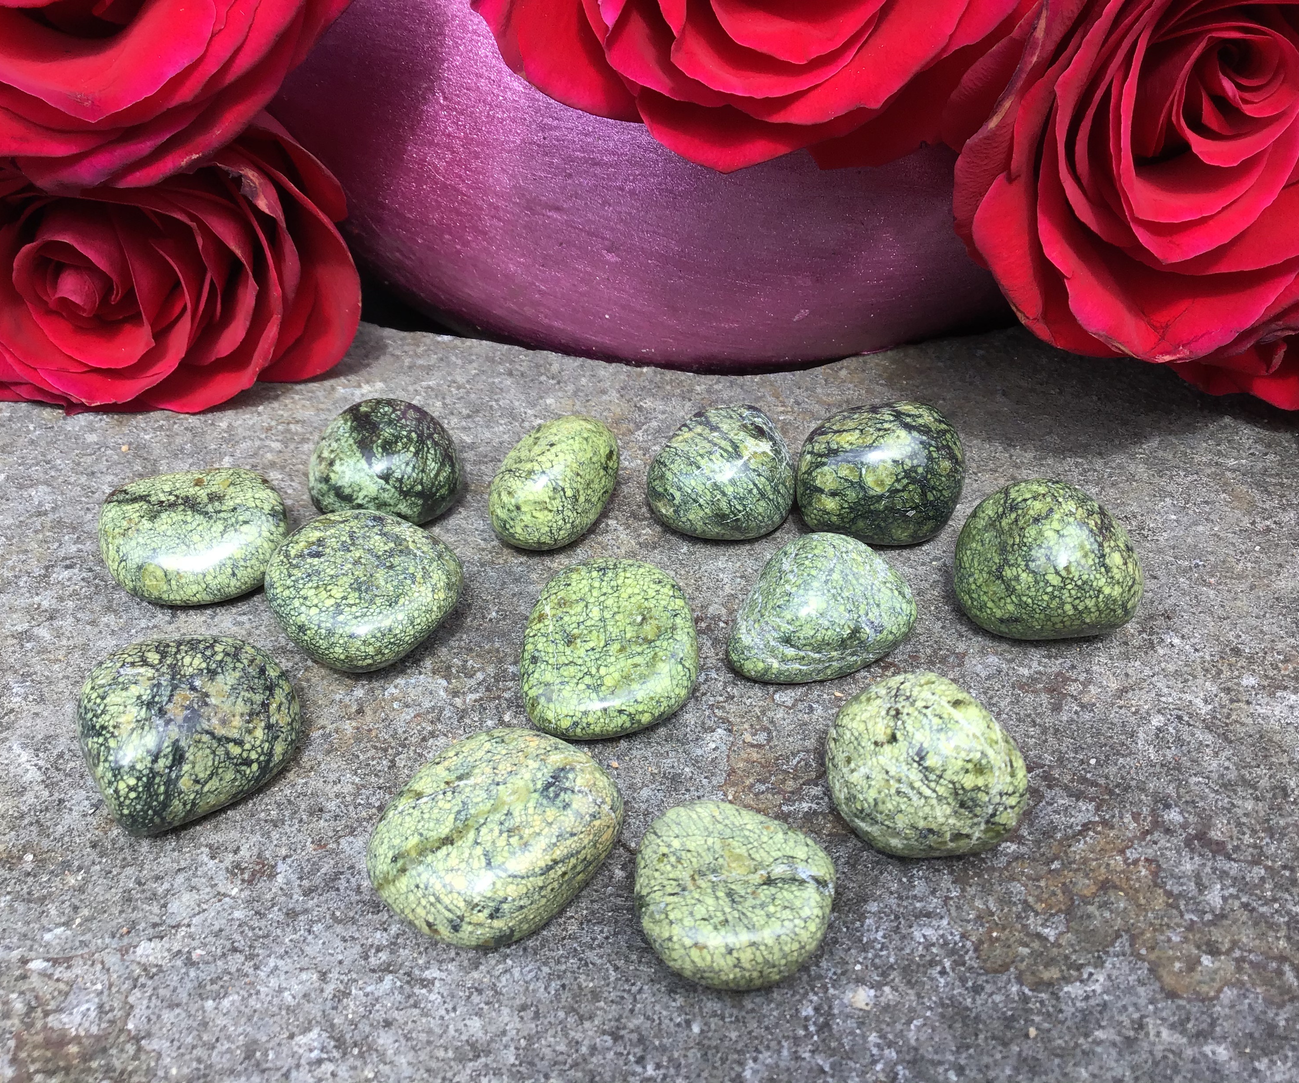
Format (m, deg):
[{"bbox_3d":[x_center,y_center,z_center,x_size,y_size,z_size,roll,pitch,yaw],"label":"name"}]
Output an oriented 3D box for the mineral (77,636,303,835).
[{"bbox_3d":[-0.061,0.025,0.172,0.027,0.017,0.030,-21,44,-23],"label":"mineral"}]

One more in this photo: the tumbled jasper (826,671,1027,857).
[{"bbox_3d":[0.034,0.027,0.157,0.023,0.016,0.025,-5,36,-7],"label":"tumbled jasper"}]

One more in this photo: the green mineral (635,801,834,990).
[{"bbox_3d":[0.010,0.042,0.155,0.023,0.012,0.024,-17,42,-19],"label":"green mineral"}]

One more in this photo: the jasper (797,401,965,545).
[{"bbox_3d":[0.038,-0.012,0.214,0.027,0.019,0.027,10,40,12],"label":"jasper"}]

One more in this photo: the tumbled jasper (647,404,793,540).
[{"bbox_3d":[0.012,-0.012,0.209,0.023,0.018,0.024,3,36,4],"label":"tumbled jasper"}]

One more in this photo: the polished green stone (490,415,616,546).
[{"bbox_3d":[-0.015,-0.010,0.215,0.017,0.016,0.029,16,42,18],"label":"polished green stone"}]

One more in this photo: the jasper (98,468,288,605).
[{"bbox_3d":[-0.072,-0.001,0.206,0.030,0.015,0.026,17,42,19],"label":"jasper"}]

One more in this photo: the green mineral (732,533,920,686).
[{"bbox_3d":[0.025,0.010,0.191,0.029,0.015,0.022,-28,47,-30],"label":"green mineral"}]

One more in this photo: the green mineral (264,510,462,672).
[{"bbox_3d":[-0.042,0.006,0.187,0.026,0.014,0.030,-19,40,-24],"label":"green mineral"}]

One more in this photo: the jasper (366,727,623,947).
[{"bbox_3d":[-0.018,0.033,0.150,0.025,0.013,0.029,26,43,31],"label":"jasper"}]

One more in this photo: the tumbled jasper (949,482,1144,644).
[{"bbox_3d":[0.058,0.003,0.188,0.025,0.019,0.024,-5,36,-7],"label":"tumbled jasper"}]

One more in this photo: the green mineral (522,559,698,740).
[{"bbox_3d":[-0.006,0.015,0.187,0.026,0.013,0.033,0,40,0],"label":"green mineral"}]

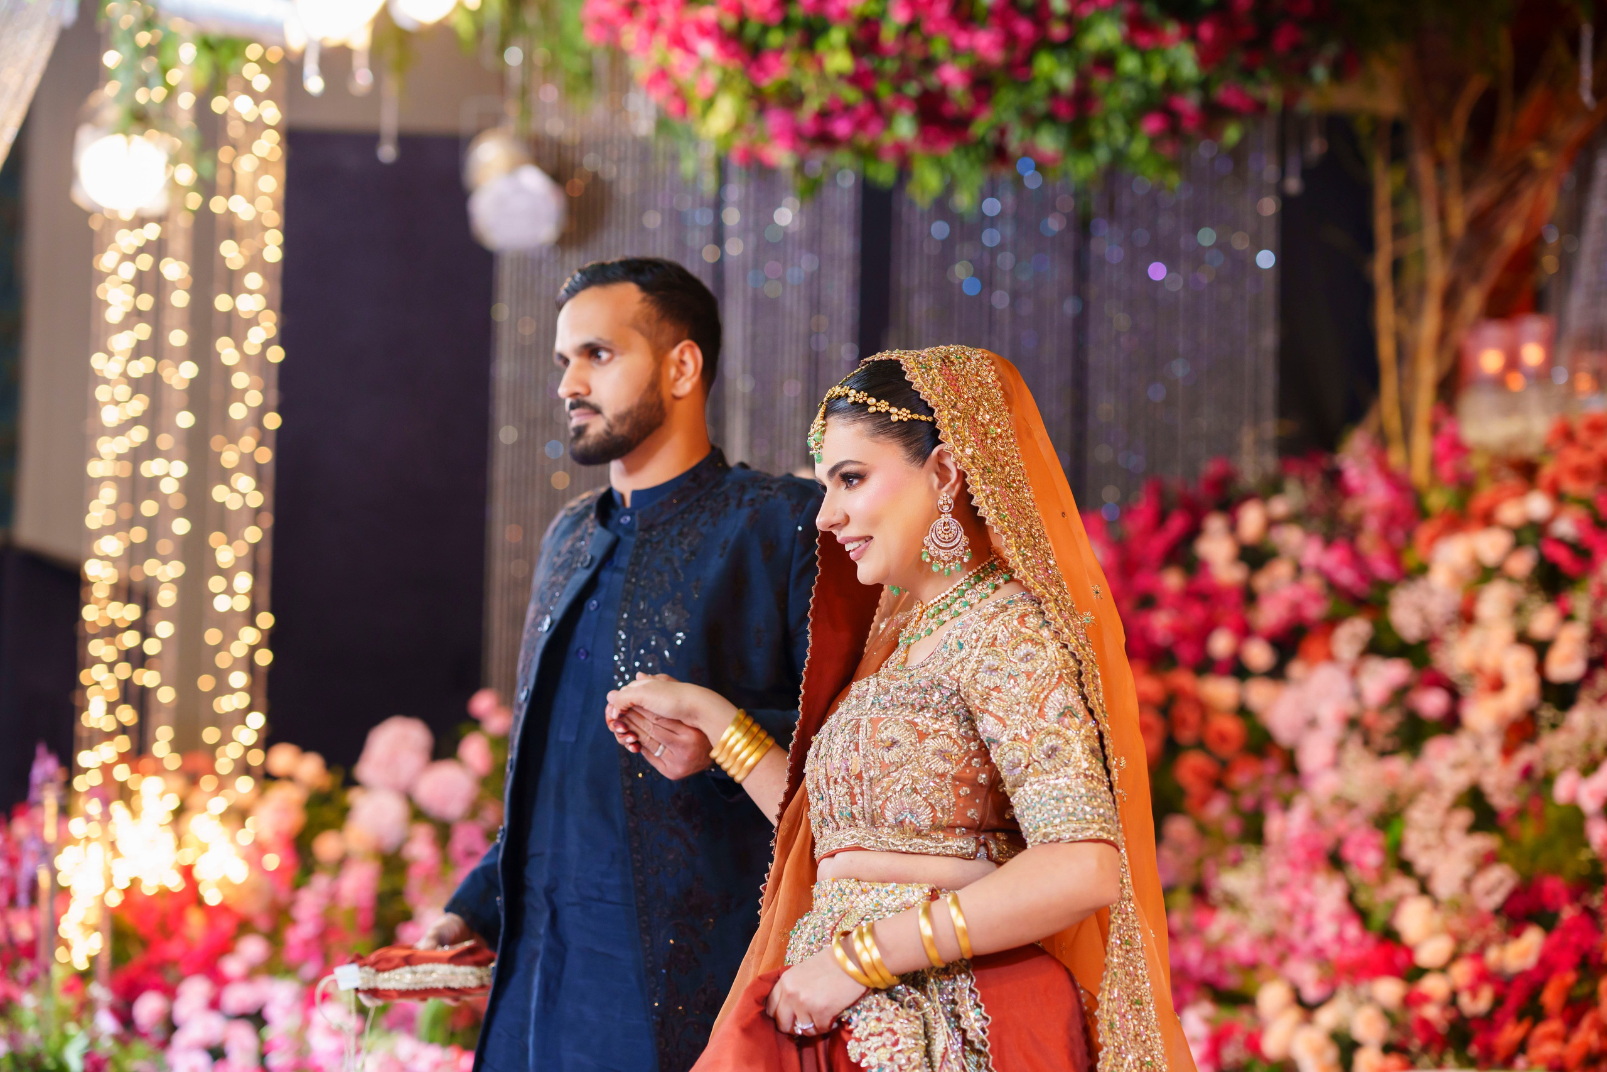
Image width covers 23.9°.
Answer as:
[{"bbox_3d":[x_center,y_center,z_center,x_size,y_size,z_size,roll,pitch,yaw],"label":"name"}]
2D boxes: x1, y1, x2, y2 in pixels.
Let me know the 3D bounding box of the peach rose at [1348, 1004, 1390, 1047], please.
[{"bbox_3d":[0.820,0.708,5.500,0.056,0.060,0.052,0,-3,14],"label":"peach rose"}]

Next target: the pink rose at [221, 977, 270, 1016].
[{"bbox_3d":[-0.810,0.667,5.500,0.069,0.055,0.055,2,-3,-14],"label":"pink rose"}]

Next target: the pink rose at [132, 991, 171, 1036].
[{"bbox_3d":[-0.928,0.678,5.400,0.055,0.062,0.053,1,-3,-7],"label":"pink rose"}]

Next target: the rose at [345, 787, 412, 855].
[{"bbox_3d":[-0.713,0.476,6.350,0.114,0.109,0.098,1,-5,0],"label":"rose"}]

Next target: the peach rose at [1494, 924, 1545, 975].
[{"bbox_3d":[1.038,0.598,5.500,0.071,0.072,0.063,-1,-7,16],"label":"peach rose"}]

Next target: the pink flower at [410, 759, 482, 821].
[{"bbox_3d":[-0.603,0.427,6.380,0.118,0.105,0.095,1,-5,0],"label":"pink flower"}]

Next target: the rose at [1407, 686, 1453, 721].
[{"bbox_3d":[0.965,0.258,5.850,0.068,0.052,0.053,0,-3,20],"label":"rose"}]

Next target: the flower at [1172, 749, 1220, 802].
[{"bbox_3d":[0.596,0.362,5.750,0.072,0.077,0.066,-1,-7,12],"label":"flower"}]

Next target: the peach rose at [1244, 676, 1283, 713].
[{"bbox_3d":[0.752,0.259,6.200,0.066,0.061,0.055,0,-5,10],"label":"peach rose"}]

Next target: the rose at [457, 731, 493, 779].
[{"bbox_3d":[-0.554,0.369,6.420,0.062,0.079,0.062,1,-5,0],"label":"rose"}]

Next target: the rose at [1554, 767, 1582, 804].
[{"bbox_3d":[1.108,0.362,5.500,0.044,0.051,0.042,-1,-7,17],"label":"rose"}]

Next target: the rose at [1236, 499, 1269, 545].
[{"bbox_3d":[0.722,-0.022,6.100,0.051,0.073,0.054,0,-3,18],"label":"rose"}]

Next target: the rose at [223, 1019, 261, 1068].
[{"bbox_3d":[-0.910,0.822,6.150,0.059,0.079,0.059,1,-5,0],"label":"rose"}]

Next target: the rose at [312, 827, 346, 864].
[{"bbox_3d":[-0.788,0.514,6.300,0.056,0.060,0.051,1,-5,0],"label":"rose"}]

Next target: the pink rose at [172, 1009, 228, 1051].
[{"bbox_3d":[-0.875,0.715,5.500,0.079,0.058,0.060,2,-7,-12],"label":"pink rose"}]

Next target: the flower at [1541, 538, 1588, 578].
[{"bbox_3d":[1.203,0.034,6.000,0.073,0.066,0.059,0,-6,15],"label":"flower"}]

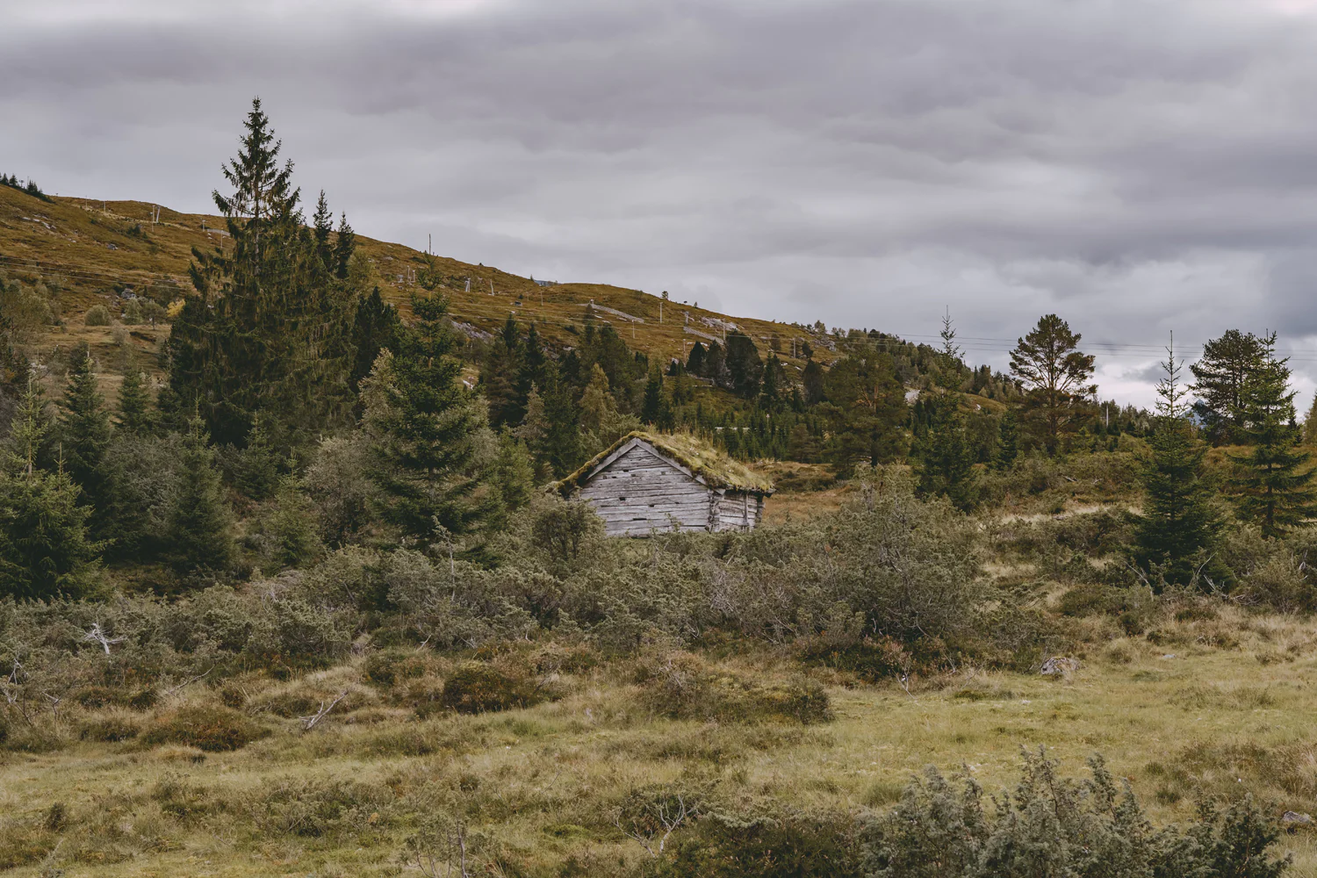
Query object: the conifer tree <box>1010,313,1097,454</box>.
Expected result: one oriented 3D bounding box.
[{"bbox_3d":[21.827,-2.900,97.000,4.832,8.074,4.832,0,-3,0],"label":"conifer tree"}]

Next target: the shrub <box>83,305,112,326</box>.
[{"bbox_3d":[-57.486,-12.715,180.000,2.848,2.216,2.563,0,-2,0],"label":"shrub"}]

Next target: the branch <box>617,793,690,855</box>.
[{"bbox_3d":[-0.051,3.192,14.500,0.603,0.518,0.392,0,-2,0],"label":"branch"}]

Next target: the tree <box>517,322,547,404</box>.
[{"bbox_3d":[-7.064,-3.935,98.000,1.780,5.113,1.780,0,-3,0],"label":"tree"}]

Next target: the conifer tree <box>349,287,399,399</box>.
[{"bbox_3d":[-13.698,-4.335,85.000,2.740,6.079,2.740,0,0,0],"label":"conifer tree"}]

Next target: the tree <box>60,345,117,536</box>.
[{"bbox_3d":[-13.960,0.063,43.000,1.436,4.714,1.436,0,0,0],"label":"tree"}]

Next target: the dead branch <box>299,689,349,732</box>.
[{"bbox_3d":[-2.857,2.321,15.000,0.431,0.369,0.270,0,-3,0],"label":"dead branch"}]

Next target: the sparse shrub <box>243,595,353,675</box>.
[{"bbox_3d":[-3.938,2.144,19.200,1.204,0.841,1.023,0,0,0],"label":"sparse shrub"}]

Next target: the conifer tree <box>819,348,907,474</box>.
[{"bbox_3d":[10.728,-1.375,92.000,4.582,6.849,4.582,0,-3,0],"label":"conifer tree"}]

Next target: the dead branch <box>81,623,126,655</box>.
[{"bbox_3d":[-8.536,3.078,27.000,0.696,0.491,0.487,0,-2,0],"label":"dead branch"}]

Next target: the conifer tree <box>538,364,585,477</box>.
[{"bbox_3d":[-3.489,-0.517,63.000,1.772,4.579,1.772,0,-3,0],"label":"conifer tree"}]

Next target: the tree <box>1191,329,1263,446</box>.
[{"bbox_3d":[34.303,-3.047,105.000,4.922,7.078,4.922,0,0,0],"label":"tree"}]

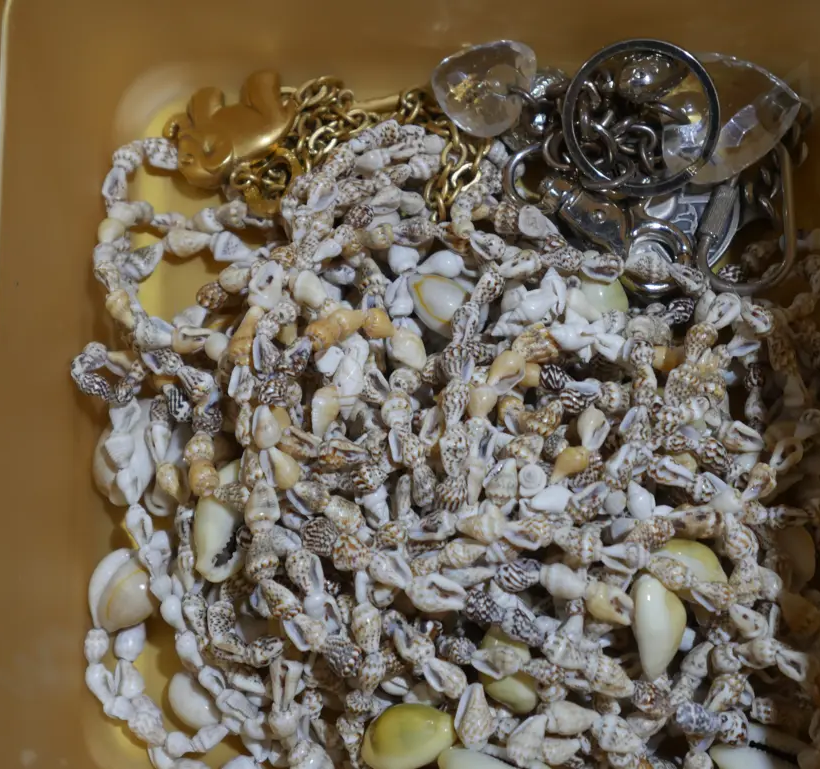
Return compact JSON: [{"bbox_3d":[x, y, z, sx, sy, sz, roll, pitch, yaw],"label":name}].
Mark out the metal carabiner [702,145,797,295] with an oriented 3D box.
[{"bbox_3d":[0.068,-0.033,0.466,0.018,0.004,0.031,7,86,6],"label":"metal carabiner"}]

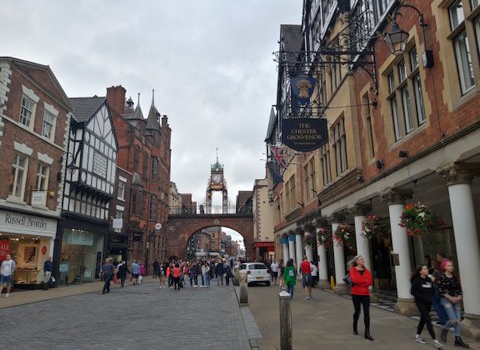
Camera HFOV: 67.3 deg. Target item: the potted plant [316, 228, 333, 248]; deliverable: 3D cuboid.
[{"bbox_3d":[4.928,3.674,21.026,0.920,1.100,0.920,0,-13,-1],"label":"potted plant"}]

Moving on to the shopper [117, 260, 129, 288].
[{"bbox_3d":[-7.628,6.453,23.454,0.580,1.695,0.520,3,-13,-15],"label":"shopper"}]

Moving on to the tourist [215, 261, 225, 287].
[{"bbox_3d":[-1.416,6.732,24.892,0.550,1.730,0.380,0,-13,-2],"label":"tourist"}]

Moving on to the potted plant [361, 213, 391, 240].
[{"bbox_3d":[4.729,1.817,12.488,0.860,0.900,0.860,0,-13,-2],"label":"potted plant"}]

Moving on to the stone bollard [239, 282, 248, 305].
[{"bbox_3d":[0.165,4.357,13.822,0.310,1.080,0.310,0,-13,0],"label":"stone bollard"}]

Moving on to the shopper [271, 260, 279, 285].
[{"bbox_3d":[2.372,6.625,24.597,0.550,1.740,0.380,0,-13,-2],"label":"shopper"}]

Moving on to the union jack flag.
[{"bbox_3d":[2.563,-1.165,24.000,1.000,1.500,0.350,0,-13,-2],"label":"union jack flag"}]

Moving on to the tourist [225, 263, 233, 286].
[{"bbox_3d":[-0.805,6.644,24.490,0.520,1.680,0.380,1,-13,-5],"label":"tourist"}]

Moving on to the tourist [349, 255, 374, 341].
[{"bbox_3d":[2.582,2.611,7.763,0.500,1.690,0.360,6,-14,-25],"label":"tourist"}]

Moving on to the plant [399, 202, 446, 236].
[{"bbox_3d":[4.851,1.162,9.665,0.930,0.880,0.950,0,-13,-2],"label":"plant"}]

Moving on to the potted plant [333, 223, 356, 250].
[{"bbox_3d":[5.053,2.991,17.389,1.000,1.150,1.000,0,-13,-1],"label":"potted plant"}]

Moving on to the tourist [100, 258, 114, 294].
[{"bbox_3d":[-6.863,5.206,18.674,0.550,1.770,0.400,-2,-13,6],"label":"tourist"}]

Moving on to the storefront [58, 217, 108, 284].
[{"bbox_3d":[-11.450,5.560,26.108,1.000,4.300,6.800,-1,-13,3],"label":"storefront"}]

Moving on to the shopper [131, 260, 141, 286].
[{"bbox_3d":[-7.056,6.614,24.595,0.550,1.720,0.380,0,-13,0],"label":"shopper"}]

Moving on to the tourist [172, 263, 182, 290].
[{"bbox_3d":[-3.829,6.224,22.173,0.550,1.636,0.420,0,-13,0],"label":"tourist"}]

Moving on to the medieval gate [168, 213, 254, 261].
[{"bbox_3d":[-4.402,10.152,53.456,12.200,8.350,4.800,0,-13,-4],"label":"medieval gate"}]

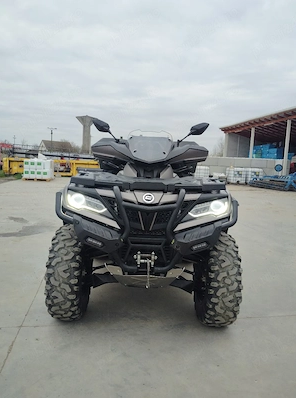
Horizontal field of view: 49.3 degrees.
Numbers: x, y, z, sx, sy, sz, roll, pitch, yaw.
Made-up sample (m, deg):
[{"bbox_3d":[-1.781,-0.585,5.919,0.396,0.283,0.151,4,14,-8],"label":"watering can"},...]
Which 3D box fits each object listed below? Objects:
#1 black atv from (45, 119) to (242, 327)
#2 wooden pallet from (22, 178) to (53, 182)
[{"bbox_3d":[-0.006,0.076,3.035,1.260,1.460,2.360,2,7,0],"label":"black atv"},{"bbox_3d":[-4.954,-0.897,14.682,1.200,0.144,0.800,2,7,-2],"label":"wooden pallet"}]

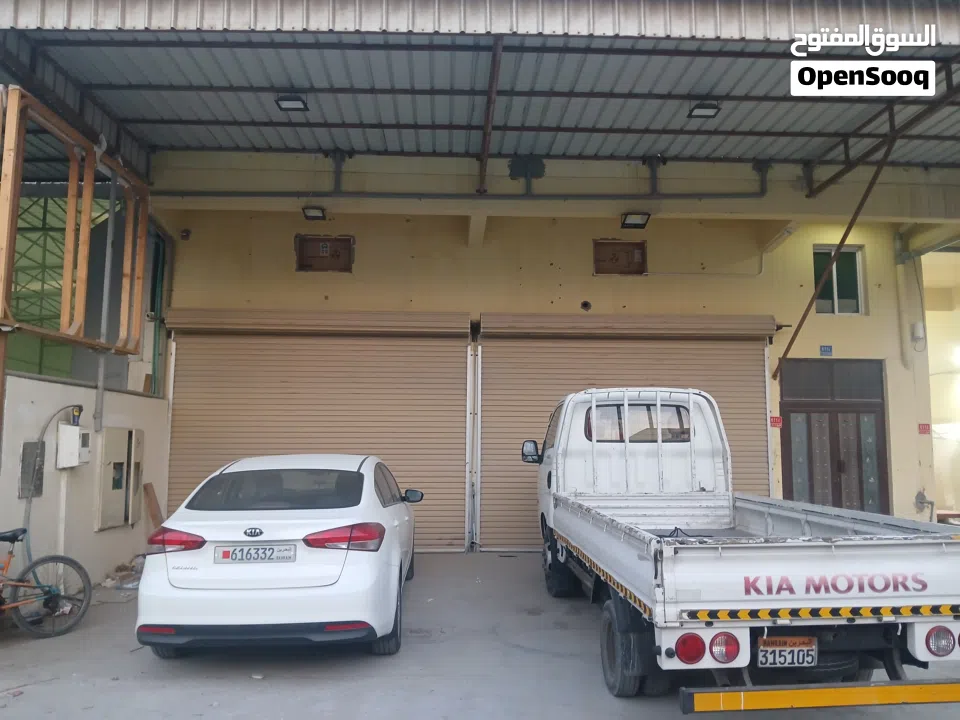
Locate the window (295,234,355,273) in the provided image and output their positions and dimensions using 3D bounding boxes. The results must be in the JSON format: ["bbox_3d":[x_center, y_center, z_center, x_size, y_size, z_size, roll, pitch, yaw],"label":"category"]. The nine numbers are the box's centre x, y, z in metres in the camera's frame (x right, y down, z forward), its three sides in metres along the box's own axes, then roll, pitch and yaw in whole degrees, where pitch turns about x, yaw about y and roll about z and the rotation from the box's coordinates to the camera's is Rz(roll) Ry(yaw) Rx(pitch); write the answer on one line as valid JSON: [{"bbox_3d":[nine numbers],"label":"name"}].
[{"bbox_3d":[-2.248,-1.538,10.479,0.860,0.538,0.120,0,-6,-2],"label":"window"}]

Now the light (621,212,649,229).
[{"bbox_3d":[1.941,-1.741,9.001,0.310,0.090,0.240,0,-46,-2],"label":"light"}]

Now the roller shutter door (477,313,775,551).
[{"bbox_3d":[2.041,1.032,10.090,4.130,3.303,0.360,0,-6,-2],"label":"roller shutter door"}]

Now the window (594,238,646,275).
[{"bbox_3d":[2.051,-1.497,10.598,0.782,0.545,0.120,0,-6,-2],"label":"window"}]

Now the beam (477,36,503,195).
[{"bbox_3d":[0.085,-2.372,7.507,0.070,0.090,3.204,1,-9,-2],"label":"beam"}]

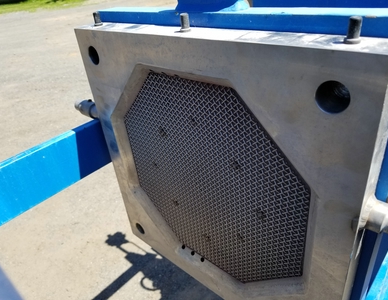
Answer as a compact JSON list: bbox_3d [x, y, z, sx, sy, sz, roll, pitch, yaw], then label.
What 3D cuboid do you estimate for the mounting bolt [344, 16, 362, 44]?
[{"bbox_3d":[0.171,-0.127,0.319,0.017,0.026,0.017,22,41,39],"label":"mounting bolt"}]

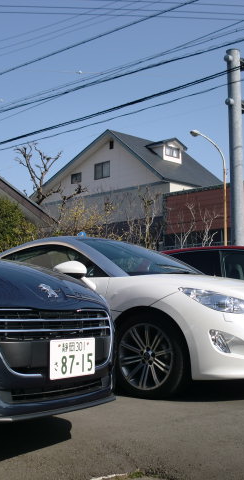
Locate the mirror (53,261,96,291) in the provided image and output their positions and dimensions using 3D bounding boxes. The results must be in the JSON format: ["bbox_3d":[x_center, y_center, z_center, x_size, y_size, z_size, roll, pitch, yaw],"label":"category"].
[{"bbox_3d":[-0.390,0.269,5.202,0.170,0.170,0.250,-5,-8,39],"label":"mirror"}]

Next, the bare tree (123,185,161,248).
[{"bbox_3d":[0.500,0.509,14.530,1.000,3.472,1.000,0,-6,0],"label":"bare tree"}]

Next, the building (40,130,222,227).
[{"bbox_3d":[0.400,-0.518,41.971,12.077,11.453,6.879,-6,-9,44],"label":"building"}]

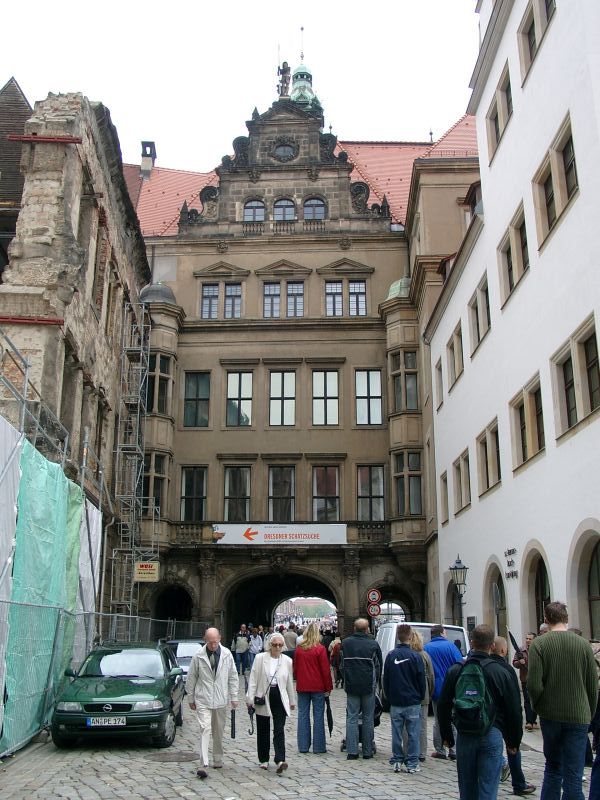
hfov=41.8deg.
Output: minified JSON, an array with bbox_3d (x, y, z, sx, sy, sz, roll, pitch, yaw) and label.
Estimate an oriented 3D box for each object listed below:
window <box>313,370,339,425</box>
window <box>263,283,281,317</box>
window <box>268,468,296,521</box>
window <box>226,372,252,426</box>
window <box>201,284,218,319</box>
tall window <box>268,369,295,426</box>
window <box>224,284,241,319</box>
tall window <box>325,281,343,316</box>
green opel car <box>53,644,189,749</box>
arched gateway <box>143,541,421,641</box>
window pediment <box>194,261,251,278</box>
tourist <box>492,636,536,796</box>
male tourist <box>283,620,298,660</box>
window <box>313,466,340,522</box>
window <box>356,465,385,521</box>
[{"bbox_3d":[1.203,-0.122,37.044,1.191,2.695,0.200,-1,-17,3],"label":"window"},{"bbox_3d":[-1.372,-4.917,38.596,0.794,1.843,0.200,-1,-17,3],"label":"window"},{"bbox_3d":[-0.826,4.373,35.815,1.182,2.734,0.200,-1,-17,3],"label":"window"},{"bbox_3d":[-3.076,-0.053,40.285,1.339,3.013,0.200,-1,-16,3],"label":"window"},{"bbox_3d":[-4.822,-5.248,41.865,0.900,1.930,0.250,-1,-16,4],"label":"window"},{"bbox_3d":[-0.895,-0.104,40.197,1.333,3.007,0.200,-1,-16,3],"label":"tall window"},{"bbox_3d":[-3.302,-4.893,38.686,0.785,1.843,0.200,-1,-17,3],"label":"window"},{"bbox_3d":[1.667,-4.955,38.453,0.825,1.843,0.200,-1,-17,3],"label":"tall window"},{"bbox_3d":[-2.676,4.580,12.430,1.710,1.450,4.240,1,-17,-4],"label":"green opel car"},{"bbox_3d":[-0.884,9.532,37.545,13.900,5.550,2.200,-1,-16,4],"label":"arched gateway"},{"bbox_3d":[-4.144,-6.921,41.824,3.068,0.988,0.450,-1,-16,3],"label":"window pediment"},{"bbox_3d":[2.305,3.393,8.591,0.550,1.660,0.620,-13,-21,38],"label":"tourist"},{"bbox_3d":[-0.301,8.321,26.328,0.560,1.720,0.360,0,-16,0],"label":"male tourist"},{"bbox_3d":[1.323,4.703,38.723,1.344,2.946,0.200,-1,-16,3],"label":"window"},{"bbox_3d":[3.461,4.541,38.579,1.340,2.720,0.280,-1,-16,4],"label":"window"}]

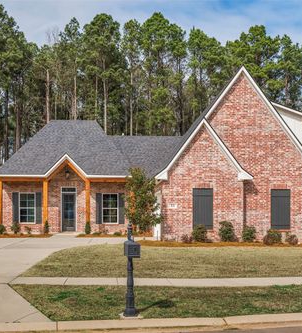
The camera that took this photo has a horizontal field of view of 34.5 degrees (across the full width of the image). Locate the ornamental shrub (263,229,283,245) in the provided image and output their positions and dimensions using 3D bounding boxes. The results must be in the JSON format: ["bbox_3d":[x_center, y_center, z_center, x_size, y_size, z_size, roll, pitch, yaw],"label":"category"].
[{"bbox_3d":[5.649,3.288,22.500,0.880,0.740,0.880,0,-1,-3],"label":"ornamental shrub"}]

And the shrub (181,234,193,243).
[{"bbox_3d":[1.668,3.312,22.200,0.550,0.410,0.500,0,-1,-3],"label":"shrub"}]

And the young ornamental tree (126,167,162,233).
[{"bbox_3d":[-0.415,1.833,26.000,2.010,3.670,1.900,0,-1,-3],"label":"young ornamental tree"}]

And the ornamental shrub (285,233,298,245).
[{"bbox_3d":[6.558,3.360,22.600,0.600,0.580,0.600,0,-1,-3],"label":"ornamental shrub"}]

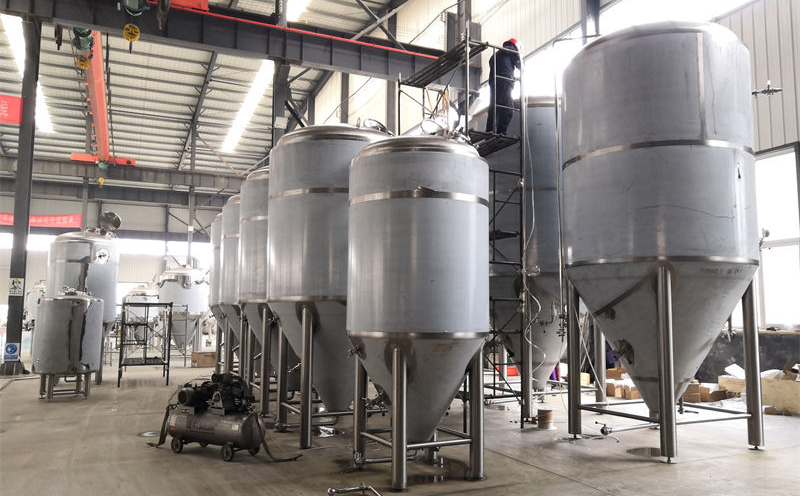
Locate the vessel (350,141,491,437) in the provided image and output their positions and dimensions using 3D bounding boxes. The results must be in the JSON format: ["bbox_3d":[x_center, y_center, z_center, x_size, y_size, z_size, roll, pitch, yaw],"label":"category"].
[{"bbox_3d":[0.193,0.546,6.673,1.511,3.586,1.511,0,-6,0],"label":"vessel"}]

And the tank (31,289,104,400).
[{"bbox_3d":[-5.740,1.635,10.796,1.014,1.900,1.014,3,-6,-26],"label":"tank"}]

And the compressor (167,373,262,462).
[{"bbox_3d":[-2.151,1.928,7.295,1.278,0.921,0.432,-3,-7,30],"label":"compressor"}]

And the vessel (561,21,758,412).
[{"bbox_3d":[3.122,-0.143,7.641,2.166,4.951,2.166,3,-6,-26],"label":"vessel"}]

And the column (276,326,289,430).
[{"bbox_3d":[-1.619,1.777,8.768,0.129,1.527,0.129,4,-7,-28],"label":"column"}]

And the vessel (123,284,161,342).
[{"bbox_3d":[-8.327,2.339,20.074,1.094,2.255,1.094,3,-6,-26],"label":"vessel"}]

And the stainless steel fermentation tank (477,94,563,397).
[{"bbox_3d":[2.116,0.108,9.891,2.166,4.873,2.166,3,-6,-26],"label":"stainless steel fermentation tank"}]

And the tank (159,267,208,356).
[{"bbox_3d":[-7.117,2.149,20.534,1.560,3.071,1.560,2,-6,-19],"label":"tank"}]

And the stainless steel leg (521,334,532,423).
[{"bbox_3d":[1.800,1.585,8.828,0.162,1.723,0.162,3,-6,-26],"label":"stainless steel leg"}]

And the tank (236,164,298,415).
[{"bbox_3d":[-1.697,0.570,9.824,1.673,3.888,1.673,3,-6,-26],"label":"tank"}]

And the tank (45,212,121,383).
[{"bbox_3d":[-6.603,1.069,13.026,1.309,3.445,1.309,3,-6,-26],"label":"tank"}]

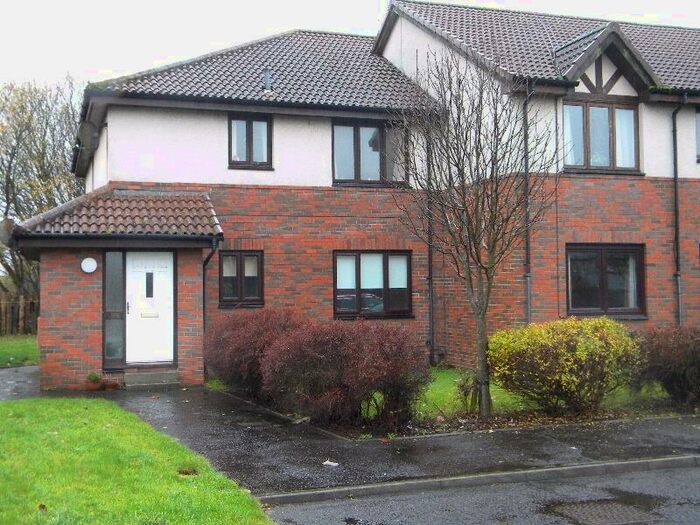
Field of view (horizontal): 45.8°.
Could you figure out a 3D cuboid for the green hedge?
[{"bbox_3d":[2.901,1.349,11.210,2.020,1.210,1.500,0,-2,-18],"label":"green hedge"}]

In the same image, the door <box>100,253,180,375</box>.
[{"bbox_3d":[-3.598,0.811,14.212,1.250,2.030,0.120,0,-2,-18],"label":"door"}]

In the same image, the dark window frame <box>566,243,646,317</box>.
[{"bbox_3d":[4.765,0.331,15.401,1.710,1.380,0.140,0,-2,-18],"label":"dark window frame"}]

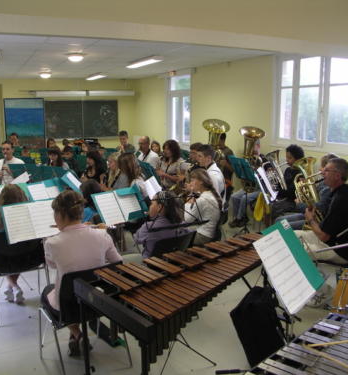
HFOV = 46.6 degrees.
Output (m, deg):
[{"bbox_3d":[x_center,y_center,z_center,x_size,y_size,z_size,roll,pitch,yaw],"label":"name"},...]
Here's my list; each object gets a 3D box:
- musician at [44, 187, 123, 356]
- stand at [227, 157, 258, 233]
[{"bbox_3d":[-0.662,0.624,2.825,0.500,1.250,0.680,-7,13,-32],"label":"musician"},{"bbox_3d":[0.971,0.103,5.672,0.420,1.080,0.500,-6,12,-25],"label":"stand"}]

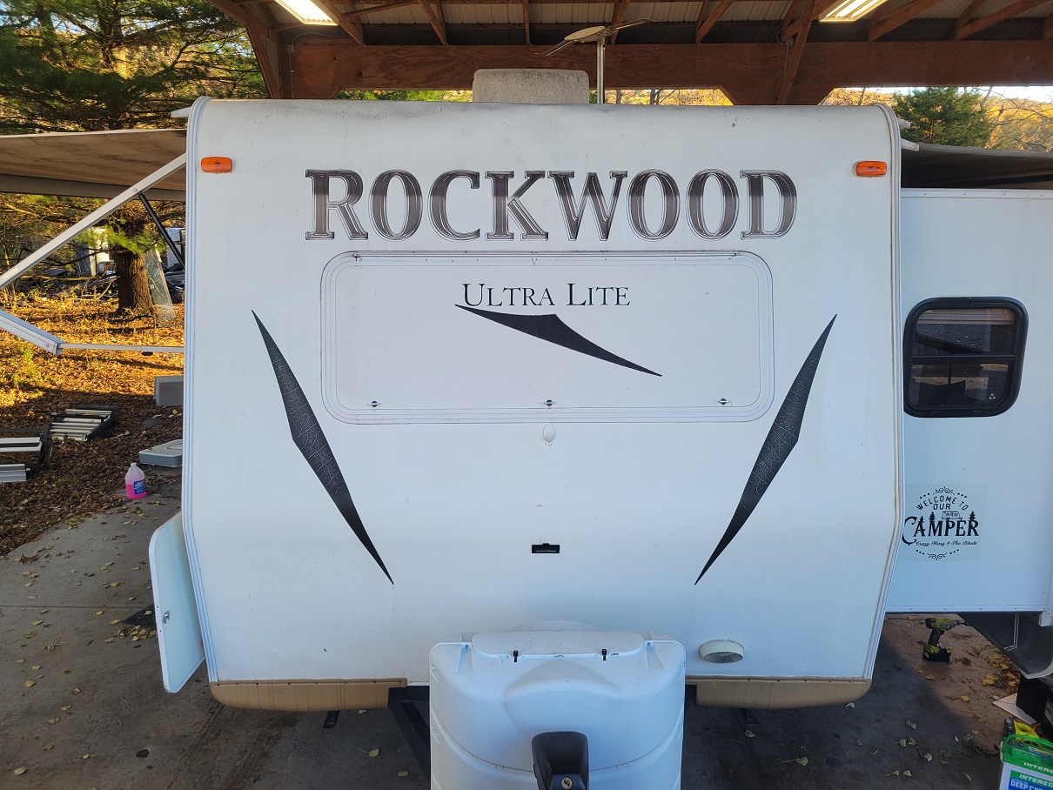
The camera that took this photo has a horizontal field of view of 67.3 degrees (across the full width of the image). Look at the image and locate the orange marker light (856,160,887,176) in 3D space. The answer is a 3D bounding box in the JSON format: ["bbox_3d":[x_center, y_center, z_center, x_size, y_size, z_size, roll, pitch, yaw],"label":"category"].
[{"bbox_3d":[1.183,-0.774,2.710,0.101,0.051,0.025,0,-2,-1],"label":"orange marker light"}]

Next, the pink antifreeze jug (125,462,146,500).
[{"bbox_3d":[-3.325,0.722,6.724,0.142,0.297,0.142,9,15,34],"label":"pink antifreeze jug"}]

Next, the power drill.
[{"bbox_3d":[2.212,1.299,4.226,0.158,0.232,0.077,1,12,3],"label":"power drill"}]

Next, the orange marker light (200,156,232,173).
[{"bbox_3d":[-1.046,-0.778,2.675,0.101,0.051,0.025,0,-2,-1],"label":"orange marker light"}]

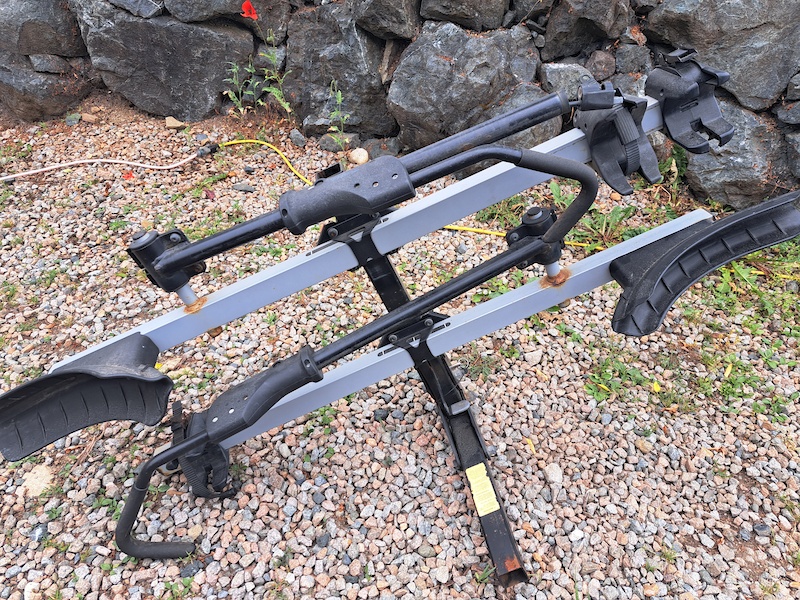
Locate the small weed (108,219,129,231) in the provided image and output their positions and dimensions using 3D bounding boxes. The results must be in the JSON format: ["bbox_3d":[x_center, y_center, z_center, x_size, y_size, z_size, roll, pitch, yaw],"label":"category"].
[{"bbox_3d":[-0.910,-0.245,1.794,0.062,0.023,0.050,0,39,0],"label":"small weed"}]

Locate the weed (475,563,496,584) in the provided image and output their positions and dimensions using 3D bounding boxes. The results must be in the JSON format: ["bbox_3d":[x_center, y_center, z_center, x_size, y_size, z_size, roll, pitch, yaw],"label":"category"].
[{"bbox_3d":[0.143,0.456,0.927,0.036,0.025,0.030,0,39,0],"label":"weed"}]

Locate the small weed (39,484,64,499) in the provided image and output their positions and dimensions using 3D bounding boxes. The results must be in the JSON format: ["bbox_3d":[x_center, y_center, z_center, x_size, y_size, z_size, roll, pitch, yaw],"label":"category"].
[{"bbox_3d":[-0.660,0.362,1.051,0.045,0.015,0.026,0,39,0],"label":"small weed"}]

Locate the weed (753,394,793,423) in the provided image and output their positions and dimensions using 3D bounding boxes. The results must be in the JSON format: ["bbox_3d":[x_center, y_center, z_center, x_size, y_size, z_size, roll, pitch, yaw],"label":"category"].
[{"bbox_3d":[0.803,0.232,1.197,0.079,0.033,0.068,0,39,0],"label":"weed"}]

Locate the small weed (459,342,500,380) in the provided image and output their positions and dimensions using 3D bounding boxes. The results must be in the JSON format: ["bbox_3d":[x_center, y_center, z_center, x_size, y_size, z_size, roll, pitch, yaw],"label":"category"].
[{"bbox_3d":[0.185,0.141,1.292,0.097,0.055,0.090,0,39,0],"label":"small weed"}]

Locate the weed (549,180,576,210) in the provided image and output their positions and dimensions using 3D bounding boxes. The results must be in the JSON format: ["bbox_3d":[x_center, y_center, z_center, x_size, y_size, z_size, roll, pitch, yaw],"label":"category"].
[{"bbox_3d":[0.554,-0.358,1.892,0.093,0.075,0.085,0,39,0],"label":"weed"}]

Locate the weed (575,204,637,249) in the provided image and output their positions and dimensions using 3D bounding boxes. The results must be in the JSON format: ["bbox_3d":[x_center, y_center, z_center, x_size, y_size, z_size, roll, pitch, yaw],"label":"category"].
[{"bbox_3d":[0.638,-0.232,1.725,0.188,0.090,0.165,0,39,0],"label":"weed"}]

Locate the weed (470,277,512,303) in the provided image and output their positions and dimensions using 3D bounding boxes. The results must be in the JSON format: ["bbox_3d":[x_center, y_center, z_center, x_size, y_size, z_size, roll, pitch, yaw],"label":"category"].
[{"bbox_3d":[0.247,-0.031,1.516,0.110,0.040,0.095,0,39,0],"label":"weed"}]

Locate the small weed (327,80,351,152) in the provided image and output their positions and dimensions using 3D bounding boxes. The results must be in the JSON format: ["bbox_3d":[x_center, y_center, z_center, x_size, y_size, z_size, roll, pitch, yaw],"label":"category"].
[{"bbox_3d":[-0.242,-0.720,2.186,0.095,0.268,0.085,0,39,0],"label":"small weed"}]

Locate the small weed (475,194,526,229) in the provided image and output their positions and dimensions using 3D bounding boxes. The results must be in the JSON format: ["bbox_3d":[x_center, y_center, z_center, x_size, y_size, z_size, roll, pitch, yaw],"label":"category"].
[{"bbox_3d":[0.332,-0.293,1.816,0.163,0.070,0.145,0,39,0],"label":"small weed"}]

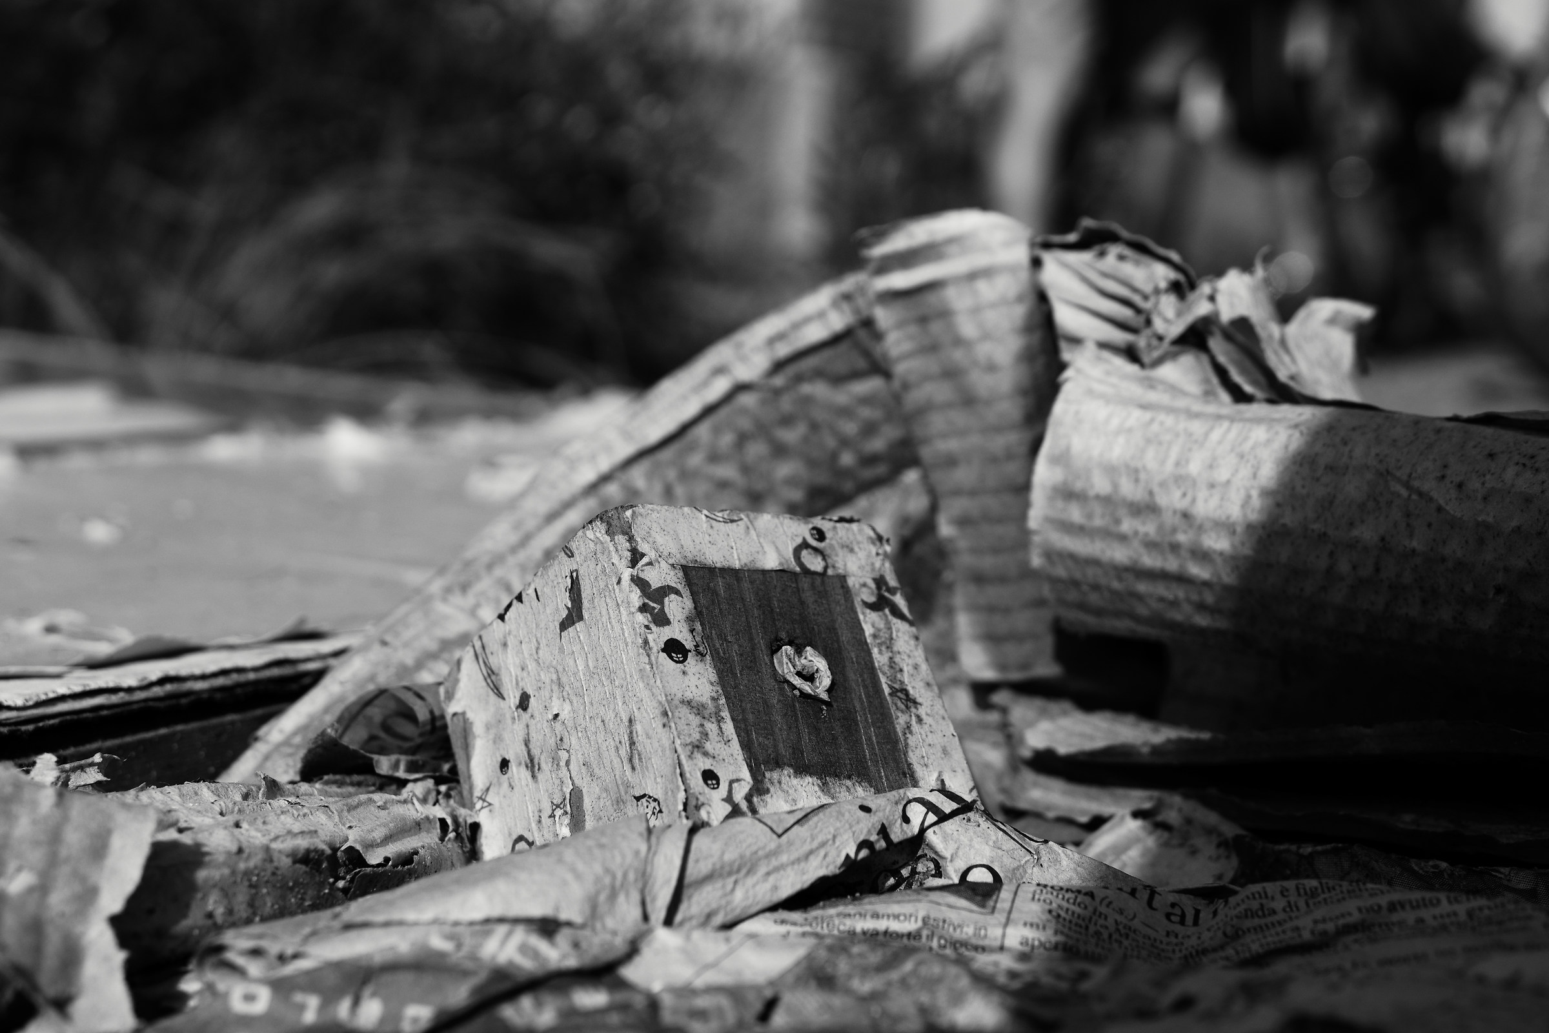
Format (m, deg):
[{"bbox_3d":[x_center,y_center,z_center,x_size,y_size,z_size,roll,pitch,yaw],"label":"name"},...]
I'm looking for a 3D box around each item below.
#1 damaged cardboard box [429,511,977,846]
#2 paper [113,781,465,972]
[{"bbox_3d":[-0.014,0.049,0.464,0.068,0.072,0.073,4,-30,-37],"label":"damaged cardboard box"},{"bbox_3d":[-0.092,0.066,0.423,0.069,0.027,0.050,0,5,0],"label":"paper"}]

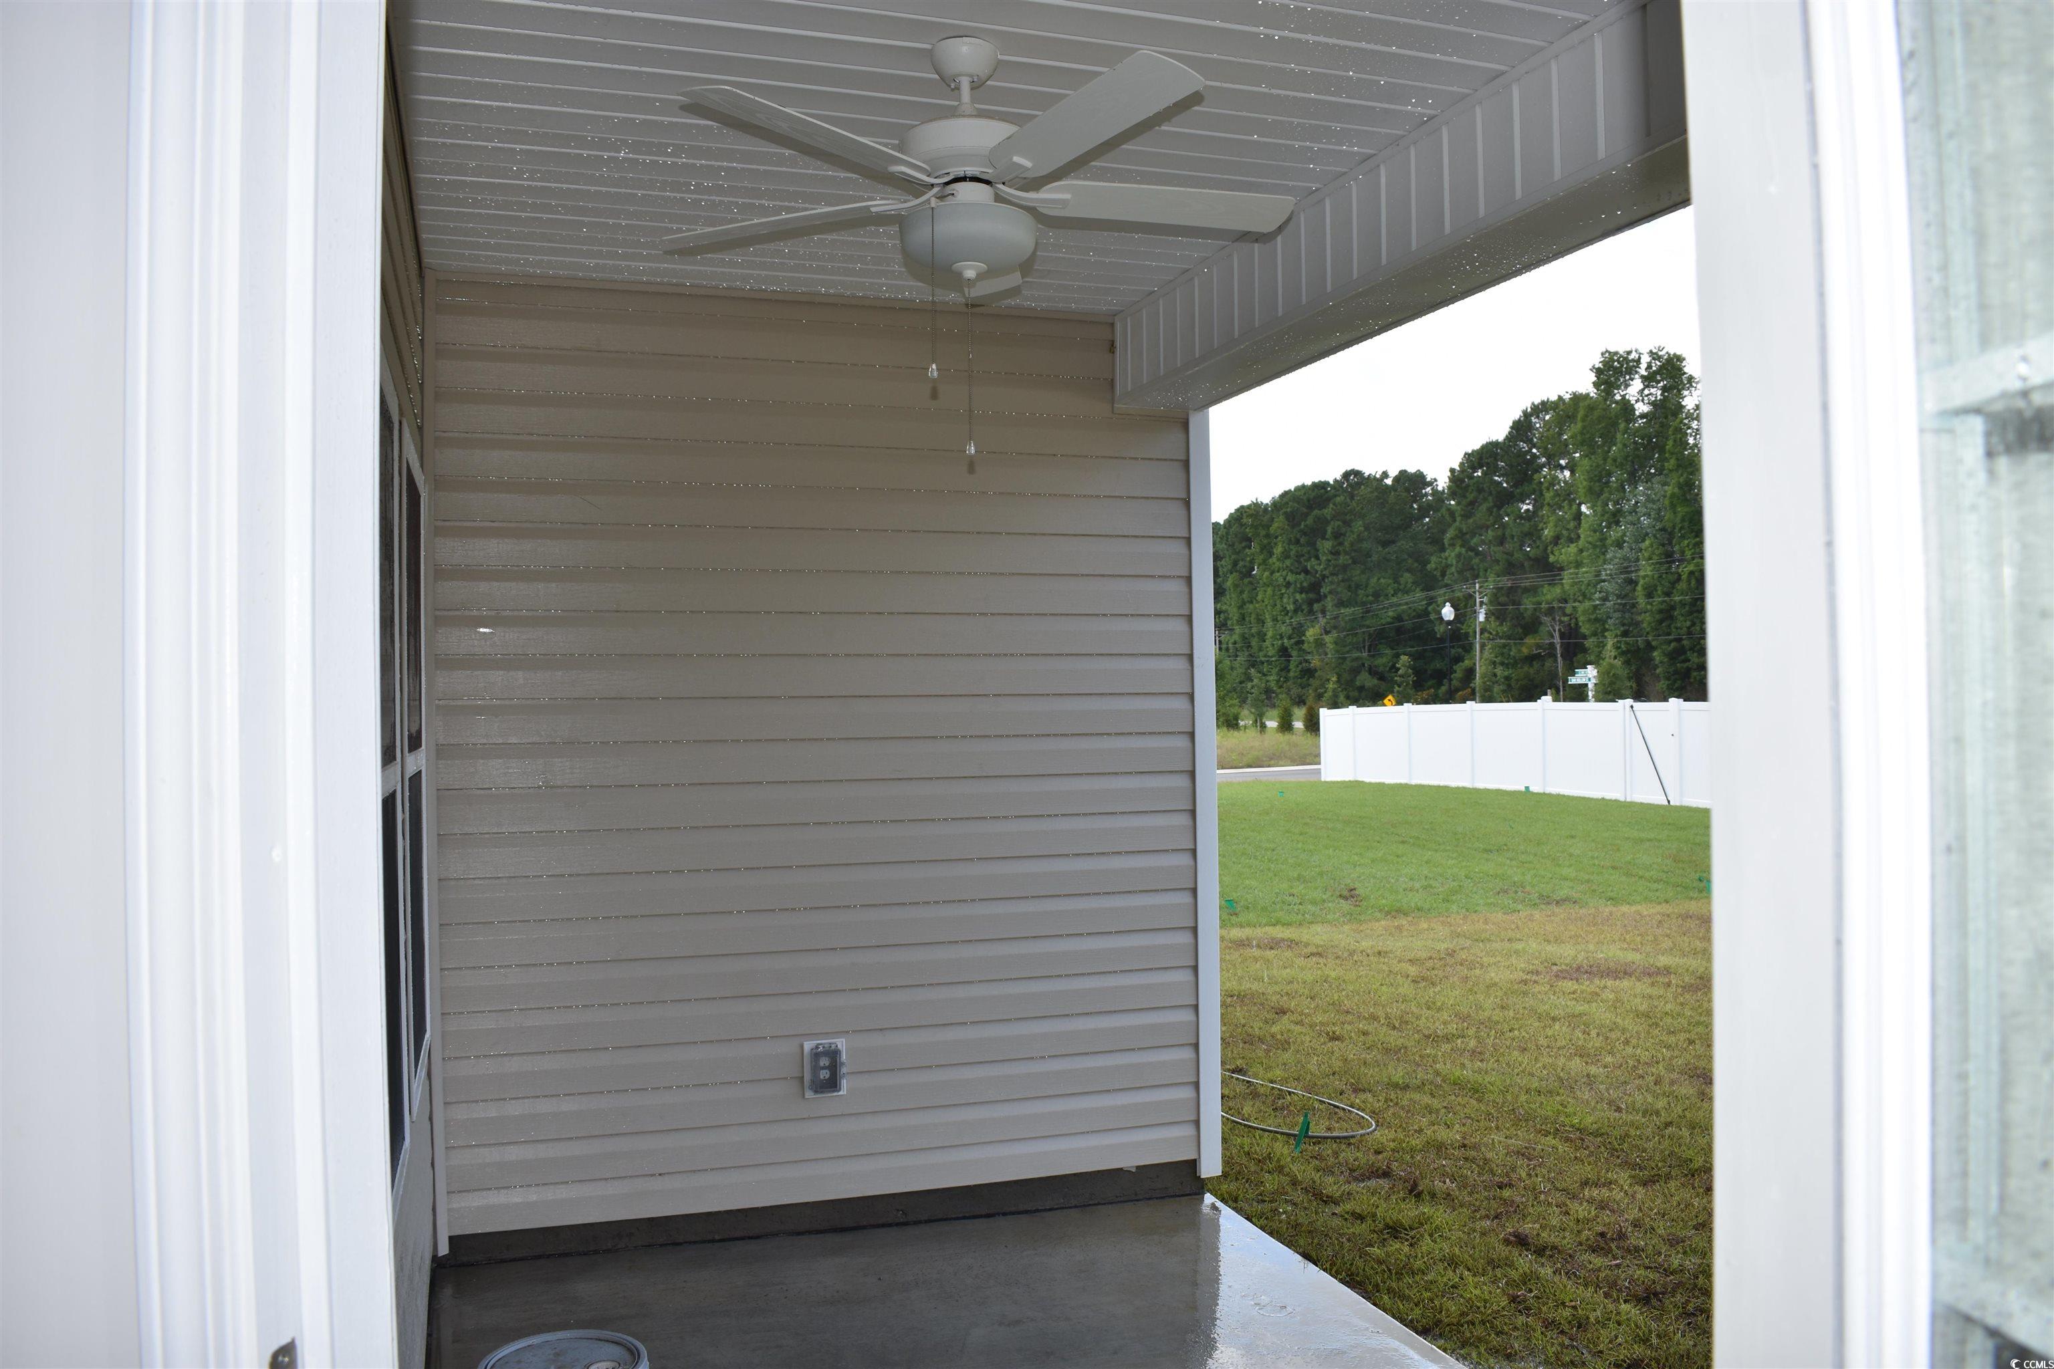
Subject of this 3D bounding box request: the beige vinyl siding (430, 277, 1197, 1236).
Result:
[{"bbox_3d":[-0.575,0.201,4.710,2.340,2.735,0.050,0,0,-17],"label":"beige vinyl siding"}]

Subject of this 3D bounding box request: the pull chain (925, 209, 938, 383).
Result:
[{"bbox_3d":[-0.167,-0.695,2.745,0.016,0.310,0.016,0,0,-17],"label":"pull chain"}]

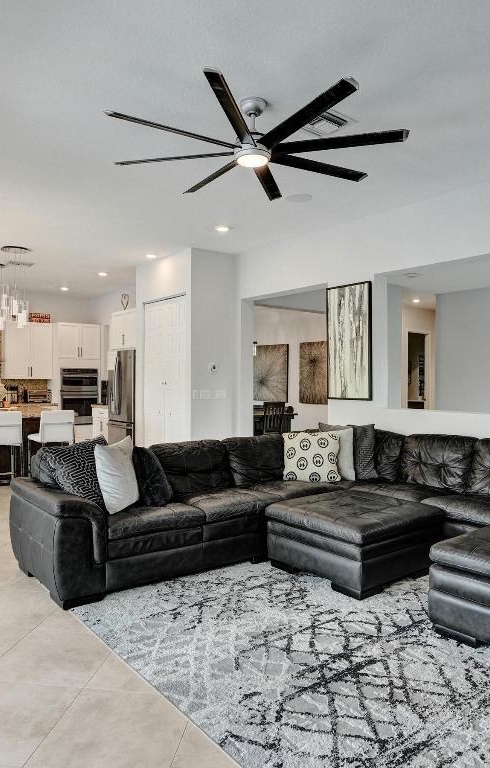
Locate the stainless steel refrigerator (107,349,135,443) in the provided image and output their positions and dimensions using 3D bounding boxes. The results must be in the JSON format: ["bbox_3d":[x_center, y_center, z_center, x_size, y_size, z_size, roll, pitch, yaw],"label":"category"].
[{"bbox_3d":[-1.641,0.397,8.121,0.840,1.790,0.900,0,0,-39],"label":"stainless steel refrigerator"}]

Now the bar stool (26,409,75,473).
[{"bbox_3d":[-2.495,0.818,6.628,0.440,0.970,0.550,0,0,-39],"label":"bar stool"}]

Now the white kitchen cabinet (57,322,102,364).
[{"bbox_3d":[-3.442,-0.814,10.299,0.865,0.730,0.600,0,0,-39],"label":"white kitchen cabinet"}]

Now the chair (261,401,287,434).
[{"bbox_3d":[0.342,0.813,8.640,0.470,0.980,0.540,0,0,-39],"label":"chair"}]

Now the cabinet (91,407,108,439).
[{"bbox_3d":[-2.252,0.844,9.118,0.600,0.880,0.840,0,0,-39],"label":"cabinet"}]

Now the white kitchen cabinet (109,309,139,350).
[{"bbox_3d":[-1.710,-0.843,8.334,0.620,0.600,0.930,0,0,-39],"label":"white kitchen cabinet"}]

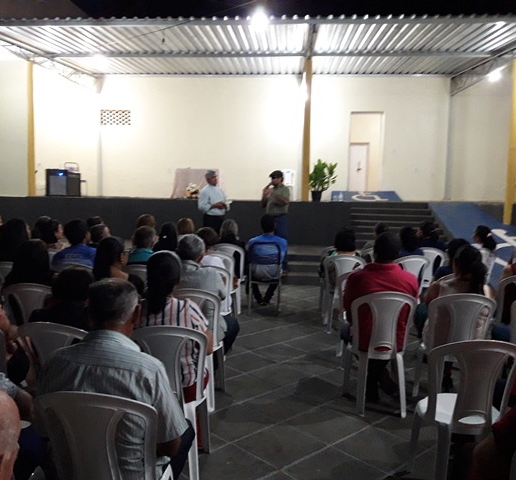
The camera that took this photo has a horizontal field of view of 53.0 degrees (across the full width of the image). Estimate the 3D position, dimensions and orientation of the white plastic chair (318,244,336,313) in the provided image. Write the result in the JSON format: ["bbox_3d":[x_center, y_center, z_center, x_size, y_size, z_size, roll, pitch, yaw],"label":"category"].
[{"bbox_3d":[1.038,0.496,6.931,0.460,0.890,0.520,1,5,1],"label":"white plastic chair"}]

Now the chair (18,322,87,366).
[{"bbox_3d":[-0.973,0.793,2.733,0.440,0.860,0.510,2,6,5],"label":"chair"}]

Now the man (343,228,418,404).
[{"bbox_3d":[0.830,0.559,3.915,0.560,1.300,0.700,1,5,-2],"label":"man"}]

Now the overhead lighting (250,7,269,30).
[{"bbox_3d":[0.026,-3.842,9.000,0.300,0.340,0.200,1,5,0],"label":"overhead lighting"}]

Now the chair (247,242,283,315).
[{"bbox_3d":[0.089,0.452,6.433,0.420,0.870,0.500,1,6,4],"label":"chair"}]

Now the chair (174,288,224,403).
[{"bbox_3d":[-0.476,0.769,3.856,0.470,0.885,0.520,1,6,0],"label":"chair"}]

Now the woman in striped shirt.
[{"bbox_3d":[-0.477,0.621,2.904,0.480,1.190,0.680,2,6,5],"label":"woman in striped shirt"}]

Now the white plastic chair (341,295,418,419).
[{"bbox_3d":[0.847,0.774,3.824,0.460,0.890,0.520,1,5,-1],"label":"white plastic chair"}]

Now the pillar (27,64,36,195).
[{"bbox_3d":[-4.783,-2.347,10.931,0.160,2.800,0.160,2,6,5],"label":"pillar"}]

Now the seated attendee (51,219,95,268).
[{"bbox_3d":[-1.640,0.421,5.159,0.500,1.289,0.760,2,6,15],"label":"seated attendee"}]

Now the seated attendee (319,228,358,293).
[{"bbox_3d":[0.973,0.430,6.131,0.500,1.160,0.720,1,6,-1],"label":"seated attendee"}]

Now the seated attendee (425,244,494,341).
[{"bbox_3d":[1.377,0.599,3.967,0.500,1.230,0.720,1,5,-3],"label":"seated attendee"}]

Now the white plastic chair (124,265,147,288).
[{"bbox_3d":[-0.952,0.611,4.634,0.440,0.860,0.510,2,6,5],"label":"white plastic chair"}]

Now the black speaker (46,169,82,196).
[{"bbox_3d":[-4.595,-1.350,12.235,0.800,0.620,0.420,1,6,4],"label":"black speaker"}]

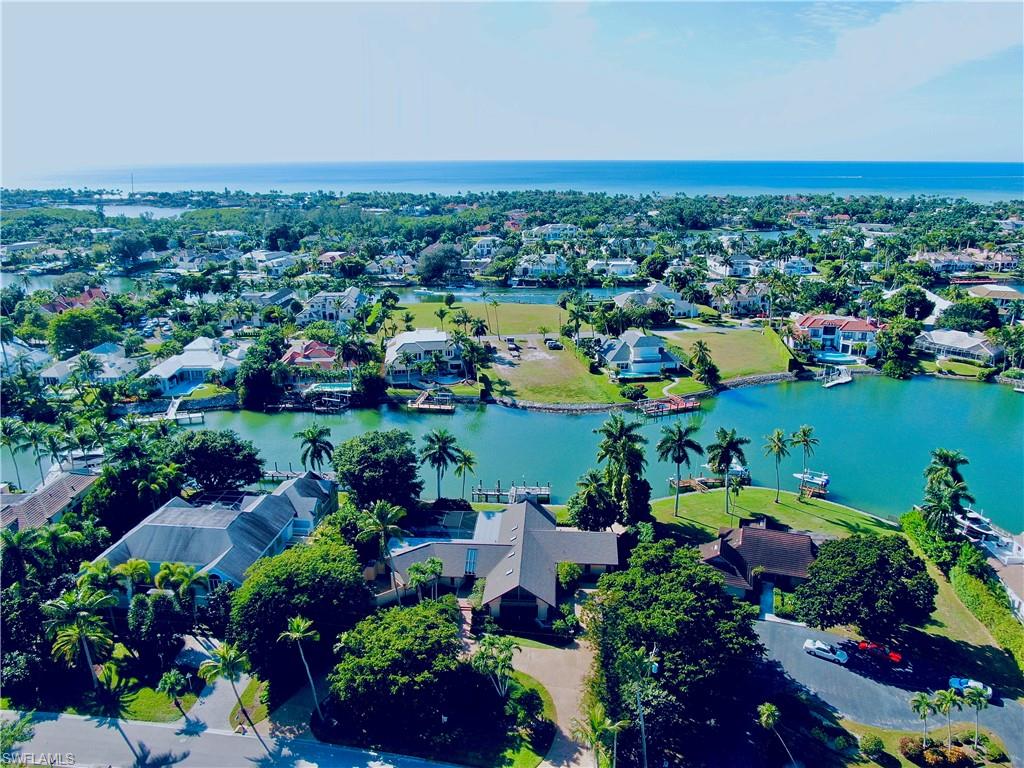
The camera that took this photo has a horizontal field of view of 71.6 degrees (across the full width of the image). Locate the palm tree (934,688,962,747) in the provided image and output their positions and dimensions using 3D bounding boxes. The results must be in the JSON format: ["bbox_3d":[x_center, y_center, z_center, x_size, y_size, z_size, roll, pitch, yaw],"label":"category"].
[{"bbox_3d":[43.665,34.063,71.771,2.920,7.500,2.900,0,18,0],"label":"palm tree"}]

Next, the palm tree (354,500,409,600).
[{"bbox_3d":[-16.558,22.800,92.783,6.650,16.200,6.650,0,18,0],"label":"palm tree"}]

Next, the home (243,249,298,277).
[{"bbox_3d":[-131.370,-65.910,392.590,27.740,8.500,30.260,0,17,0],"label":"home"}]

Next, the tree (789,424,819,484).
[{"bbox_3d":[51.790,14.100,126.790,5.380,14.410,5.120,0,17,0],"label":"tree"}]

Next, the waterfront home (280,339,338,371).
[{"bbox_3d":[-58.300,-8.046,211.487,18.500,7.300,18.500,0,18,0],"label":"waterfront home"}]

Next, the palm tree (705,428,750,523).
[{"bbox_3d":[37.300,15.498,123.485,7.400,15.700,7.300,0,18,0],"label":"palm tree"}]

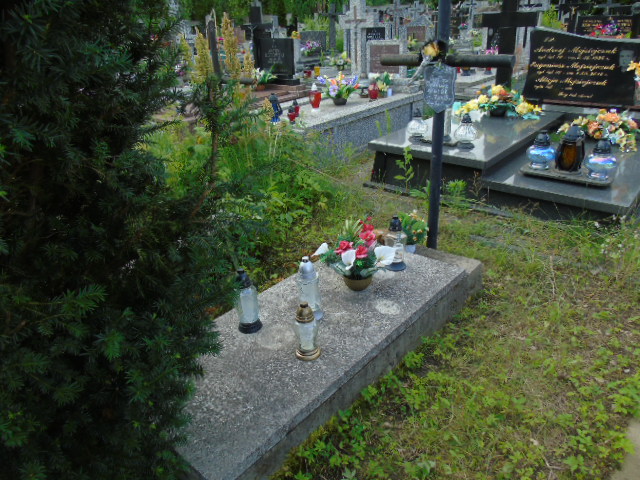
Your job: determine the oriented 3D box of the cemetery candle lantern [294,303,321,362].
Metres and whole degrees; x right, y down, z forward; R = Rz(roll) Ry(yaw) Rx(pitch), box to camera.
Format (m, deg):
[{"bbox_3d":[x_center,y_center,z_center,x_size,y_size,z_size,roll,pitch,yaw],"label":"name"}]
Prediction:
[{"bbox_3d":[-0.049,0.349,1.814,0.099,0.230,0.099,-2,26,1],"label":"cemetery candle lantern"}]

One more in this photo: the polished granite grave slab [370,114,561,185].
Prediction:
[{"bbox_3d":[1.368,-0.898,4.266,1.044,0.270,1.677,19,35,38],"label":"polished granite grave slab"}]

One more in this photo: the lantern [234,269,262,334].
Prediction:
[{"bbox_3d":[-0.328,0.264,2.008,0.110,0.305,0.110,-8,27,-10],"label":"lantern"}]

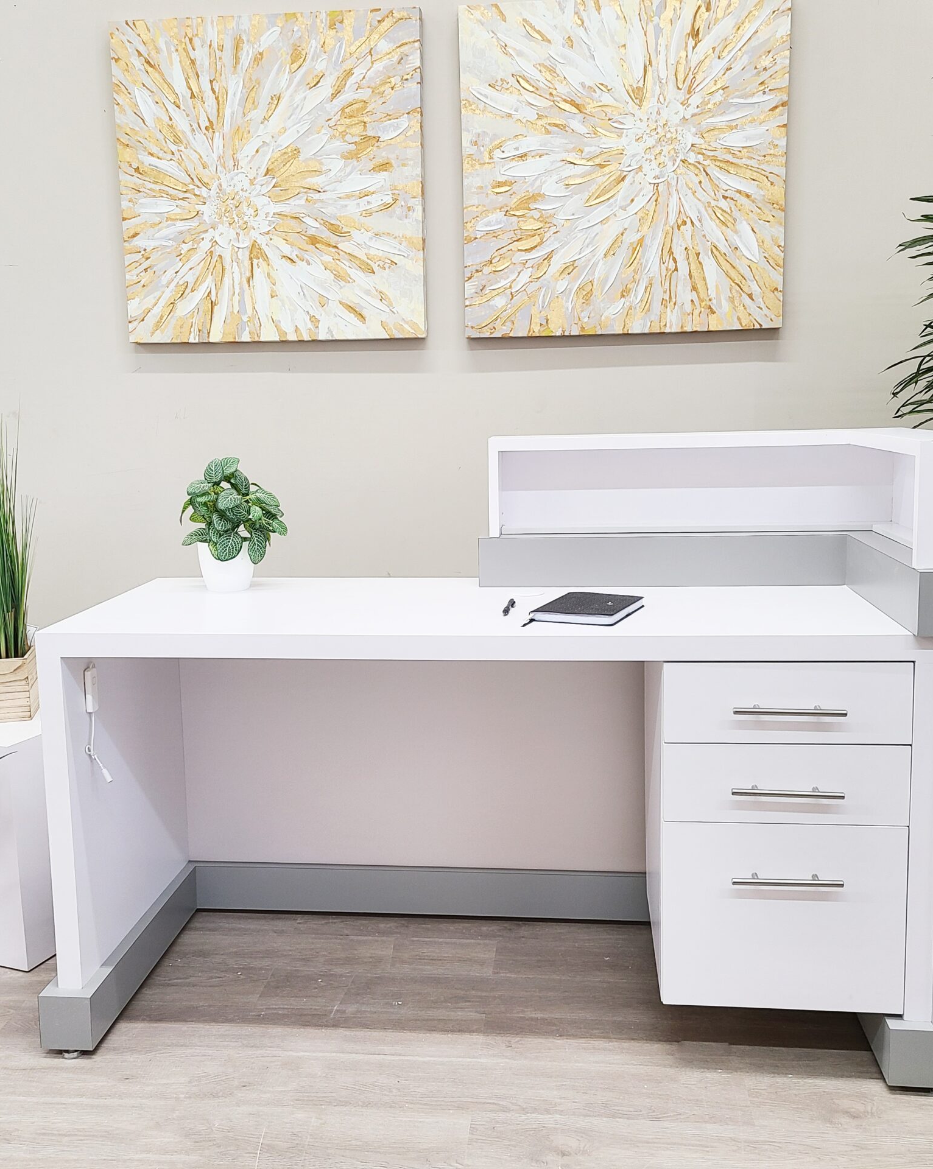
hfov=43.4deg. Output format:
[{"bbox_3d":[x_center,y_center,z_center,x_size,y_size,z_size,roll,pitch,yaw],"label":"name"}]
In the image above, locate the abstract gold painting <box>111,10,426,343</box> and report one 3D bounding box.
[{"bbox_3d":[-0.468,-0.968,2.819,0.745,0.745,0.040,0,9,6],"label":"abstract gold painting"}]

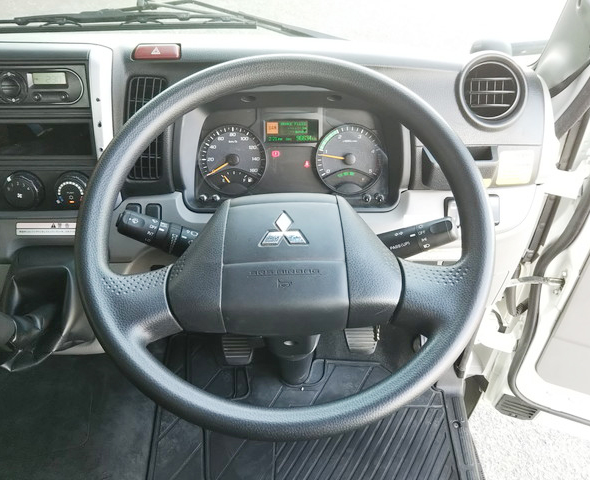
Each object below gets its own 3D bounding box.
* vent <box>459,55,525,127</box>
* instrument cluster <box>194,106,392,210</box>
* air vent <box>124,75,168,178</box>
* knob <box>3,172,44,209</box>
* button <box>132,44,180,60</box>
[{"bbox_3d":[0.246,-0.187,0.695,0.080,0.085,0.030,0,11,1],"label":"vent"},{"bbox_3d":[-0.003,-0.110,0.745,0.264,0.137,0.050,0,8,0],"label":"instrument cluster"},{"bbox_3d":[-0.190,-0.142,0.708,0.050,0.131,0.028,0,9,-4],"label":"air vent"},{"bbox_3d":[-0.341,-0.062,0.697,0.045,0.045,0.020,0,16,0],"label":"knob"},{"bbox_3d":[-0.173,-0.236,0.697,0.058,0.020,0.018,0,9,0],"label":"button"}]

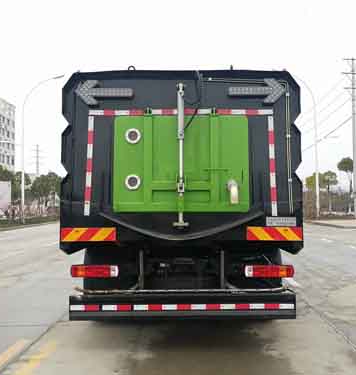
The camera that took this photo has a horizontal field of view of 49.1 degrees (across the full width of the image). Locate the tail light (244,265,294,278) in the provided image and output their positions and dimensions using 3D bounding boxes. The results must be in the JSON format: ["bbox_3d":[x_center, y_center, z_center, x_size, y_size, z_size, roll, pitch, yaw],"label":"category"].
[{"bbox_3d":[0.963,0.881,4.090,0.510,0.130,0.090,0,-2,1],"label":"tail light"}]

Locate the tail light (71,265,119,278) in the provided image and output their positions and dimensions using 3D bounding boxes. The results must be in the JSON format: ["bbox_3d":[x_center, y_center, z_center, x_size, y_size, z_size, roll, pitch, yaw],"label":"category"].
[{"bbox_3d":[-0.870,0.881,4.090,0.510,0.130,0.090,0,-2,1],"label":"tail light"}]

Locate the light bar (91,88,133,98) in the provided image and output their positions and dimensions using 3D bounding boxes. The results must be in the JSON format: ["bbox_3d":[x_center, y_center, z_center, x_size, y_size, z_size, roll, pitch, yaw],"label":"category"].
[{"bbox_3d":[-0.697,-0.986,4.090,0.430,0.095,0.060,0,-2,1],"label":"light bar"}]

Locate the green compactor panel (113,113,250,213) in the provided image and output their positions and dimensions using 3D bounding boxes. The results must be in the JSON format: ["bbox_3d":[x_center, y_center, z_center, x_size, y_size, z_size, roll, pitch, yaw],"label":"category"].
[{"bbox_3d":[0.037,-0.251,4.080,1.420,1.030,0.120,0,-2,1],"label":"green compactor panel"}]

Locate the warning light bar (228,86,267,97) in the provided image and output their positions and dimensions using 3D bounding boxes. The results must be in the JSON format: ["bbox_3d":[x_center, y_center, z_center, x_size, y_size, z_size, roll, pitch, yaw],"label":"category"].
[{"bbox_3d":[0.729,-1.007,4.090,0.400,0.095,0.060,0,-2,1],"label":"warning light bar"}]

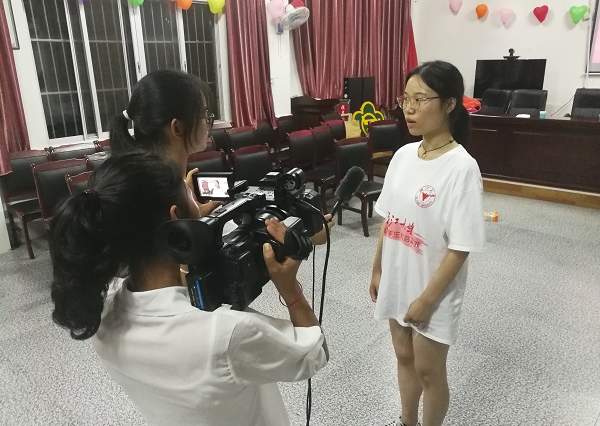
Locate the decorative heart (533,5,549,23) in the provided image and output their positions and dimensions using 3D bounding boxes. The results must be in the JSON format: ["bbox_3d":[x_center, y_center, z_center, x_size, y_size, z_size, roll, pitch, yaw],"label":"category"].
[{"bbox_3d":[3.947,-3.250,7.657,0.230,0.274,0.152,14,23,38],"label":"decorative heart"}]

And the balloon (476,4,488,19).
[{"bbox_3d":[3.204,-3.530,8.214,0.214,0.248,0.142,14,23,38],"label":"balloon"}]

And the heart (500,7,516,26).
[{"bbox_3d":[3.547,-3.345,7.976,0.262,0.310,0.173,14,23,38],"label":"heart"}]

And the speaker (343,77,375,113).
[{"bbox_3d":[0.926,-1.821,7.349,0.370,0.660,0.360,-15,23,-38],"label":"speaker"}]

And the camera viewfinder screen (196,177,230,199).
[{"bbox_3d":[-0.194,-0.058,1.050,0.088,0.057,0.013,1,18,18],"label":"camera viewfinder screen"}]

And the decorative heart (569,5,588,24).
[{"bbox_3d":[4.372,-3.103,7.333,0.248,0.277,0.164,14,23,38],"label":"decorative heart"}]

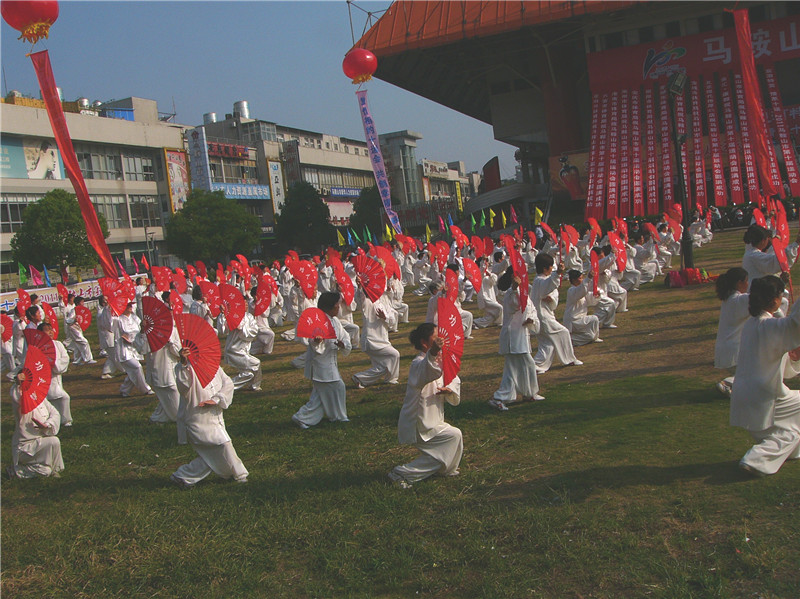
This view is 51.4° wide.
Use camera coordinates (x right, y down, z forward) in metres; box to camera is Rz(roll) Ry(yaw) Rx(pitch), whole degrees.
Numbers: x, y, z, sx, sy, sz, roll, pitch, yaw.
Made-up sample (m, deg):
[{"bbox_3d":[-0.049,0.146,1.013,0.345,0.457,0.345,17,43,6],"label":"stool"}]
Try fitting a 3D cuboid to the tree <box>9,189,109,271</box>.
[{"bbox_3d":[-21.608,-3.442,53.000,6.120,7.190,5.810,-7,3,0],"label":"tree"}]

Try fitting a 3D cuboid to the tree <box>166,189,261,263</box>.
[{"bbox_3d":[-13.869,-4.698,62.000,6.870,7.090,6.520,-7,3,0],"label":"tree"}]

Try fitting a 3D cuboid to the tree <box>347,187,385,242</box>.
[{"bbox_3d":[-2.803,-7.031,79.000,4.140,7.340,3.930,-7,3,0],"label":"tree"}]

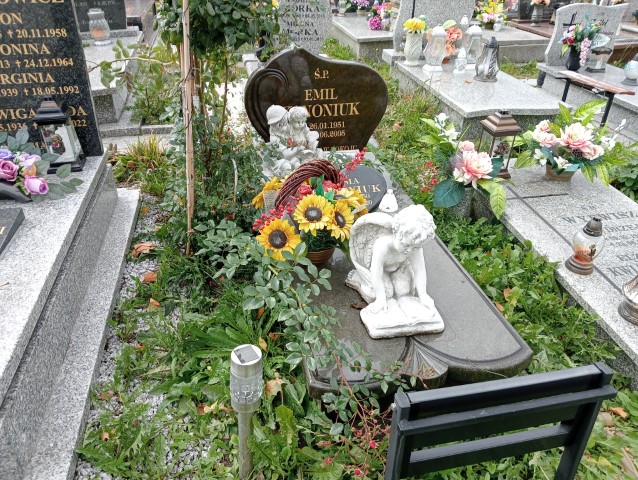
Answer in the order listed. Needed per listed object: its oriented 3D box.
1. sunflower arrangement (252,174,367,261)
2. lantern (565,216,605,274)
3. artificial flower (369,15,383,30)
[{"bbox_3d":[-0.038,-0.077,2.203,0.445,0.383,0.321,-5,31,-9],"label":"sunflower arrangement"},{"bbox_3d":[1.083,0.009,2.091,0.124,0.228,0.124,-5,31,-9],"label":"lantern"},{"bbox_3d":[0.711,-2.737,6.500,0.180,0.180,0.170,-5,31,-9],"label":"artificial flower"}]

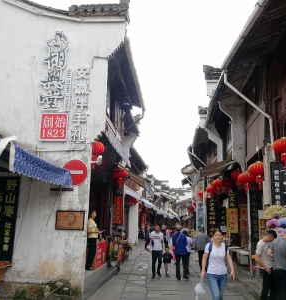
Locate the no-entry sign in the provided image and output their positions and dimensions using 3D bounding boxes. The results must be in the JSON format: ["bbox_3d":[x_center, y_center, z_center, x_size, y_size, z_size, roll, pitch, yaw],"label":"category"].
[{"bbox_3d":[-1.547,0.526,7.897,0.600,0.602,0.040,1,-12,0],"label":"no-entry sign"}]

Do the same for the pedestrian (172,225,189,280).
[{"bbox_3d":[1.202,3.273,11.110,0.560,1.688,0.380,0,-12,5],"label":"pedestrian"}]

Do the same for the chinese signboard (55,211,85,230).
[{"bbox_3d":[-1.601,1.565,7.688,0.645,0.419,0.040,1,-12,0],"label":"chinese signboard"}]

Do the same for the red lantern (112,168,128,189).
[{"bbox_3d":[-0.853,1.137,13.571,0.560,0.755,0.560,1,-12,0],"label":"red lantern"}]

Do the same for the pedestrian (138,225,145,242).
[{"bbox_3d":[-0.111,7.167,29.652,0.500,1.580,0.400,3,-13,-11],"label":"pedestrian"}]

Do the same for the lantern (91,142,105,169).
[{"bbox_3d":[-1.333,0.152,9.588,0.550,0.770,0.550,1,-12,0],"label":"lantern"}]

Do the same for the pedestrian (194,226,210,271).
[{"bbox_3d":[2.264,3.784,13.304,0.570,1.657,0.380,0,-12,5],"label":"pedestrian"}]

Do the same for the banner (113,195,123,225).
[{"bbox_3d":[-0.960,2.402,13.804,0.385,1.150,0.040,1,-12,0],"label":"banner"}]

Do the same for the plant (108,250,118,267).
[{"bbox_3d":[-1.088,3.897,12.451,0.380,0.570,0.380,2,-12,-6],"label":"plant"}]

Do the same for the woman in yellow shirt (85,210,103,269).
[{"bbox_3d":[-1.300,2.451,9.390,0.480,1.620,0.450,-3,-13,17],"label":"woman in yellow shirt"}]

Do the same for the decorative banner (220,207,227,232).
[{"bbox_3d":[4.214,3.639,18.151,0.420,1.380,0.080,-1,-12,5],"label":"decorative banner"}]

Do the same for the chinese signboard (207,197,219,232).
[{"bbox_3d":[3.785,3.608,18.669,0.620,2.100,0.100,-1,-12,5],"label":"chinese signboard"}]

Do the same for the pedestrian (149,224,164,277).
[{"bbox_3d":[0.463,3.376,11.545,0.520,1.685,0.380,1,-12,0],"label":"pedestrian"}]

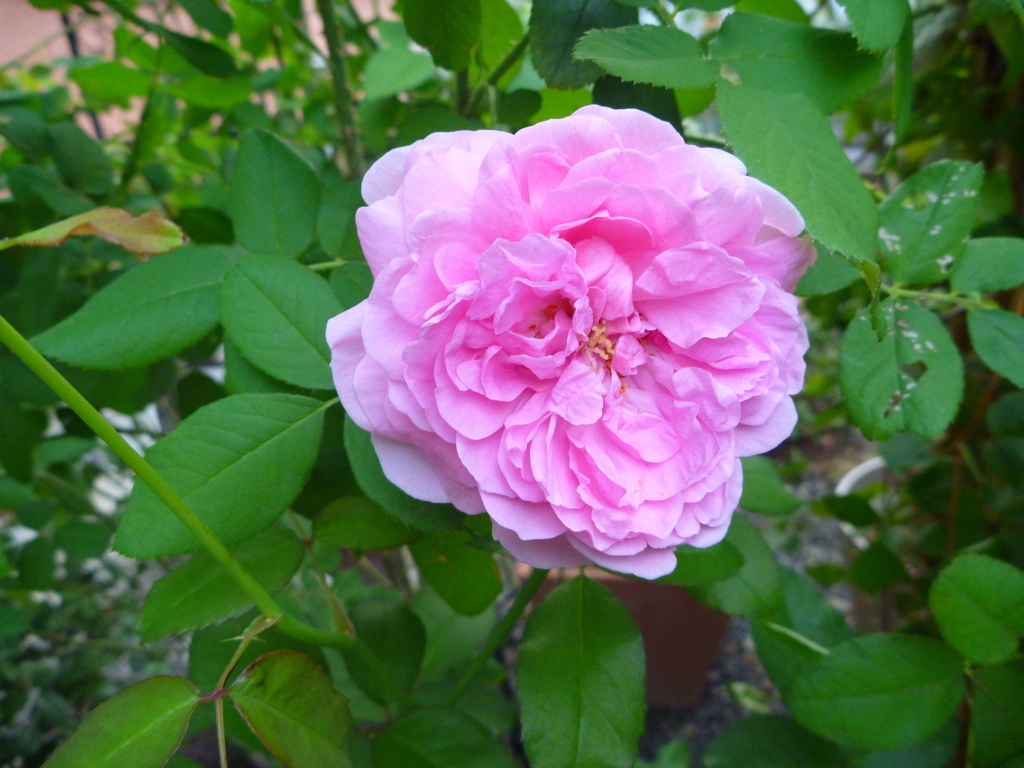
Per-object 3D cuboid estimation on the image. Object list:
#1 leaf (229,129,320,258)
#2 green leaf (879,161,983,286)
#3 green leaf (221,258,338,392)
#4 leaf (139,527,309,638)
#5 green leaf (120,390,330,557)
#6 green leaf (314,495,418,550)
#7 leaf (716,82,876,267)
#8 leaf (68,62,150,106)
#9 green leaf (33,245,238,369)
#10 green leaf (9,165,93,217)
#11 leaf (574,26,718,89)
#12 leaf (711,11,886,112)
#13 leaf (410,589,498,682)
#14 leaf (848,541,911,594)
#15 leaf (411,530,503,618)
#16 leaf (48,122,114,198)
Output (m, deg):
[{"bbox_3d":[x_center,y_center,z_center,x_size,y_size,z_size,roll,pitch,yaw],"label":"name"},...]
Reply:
[{"bbox_3d":[-0.075,-0.059,0.255,0.028,0.007,0.050,-12,66,-4],"label":"leaf"},{"bbox_3d":[0.134,-0.051,0.263,0.026,0.007,0.053,30,72,20],"label":"green leaf"},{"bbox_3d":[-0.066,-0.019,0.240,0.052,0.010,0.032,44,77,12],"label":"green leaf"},{"bbox_3d":[-0.085,0.058,0.244,0.049,0.008,0.026,-27,56,-14],"label":"leaf"},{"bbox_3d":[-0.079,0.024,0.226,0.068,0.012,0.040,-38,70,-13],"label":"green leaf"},{"bbox_3d":[-0.046,0.046,0.267,0.033,0.006,0.023,7,47,-18],"label":"green leaf"},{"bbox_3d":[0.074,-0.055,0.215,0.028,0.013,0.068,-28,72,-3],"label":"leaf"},{"bbox_3d":[-0.206,-0.156,0.425,0.038,0.009,0.026,2,59,-15],"label":"leaf"},{"bbox_3d":[-0.102,-0.023,0.229,0.055,0.010,0.030,-25,58,-14],"label":"green leaf"},{"bbox_3d":[-0.222,-0.092,0.398,0.051,0.009,0.021,25,50,17],"label":"green leaf"},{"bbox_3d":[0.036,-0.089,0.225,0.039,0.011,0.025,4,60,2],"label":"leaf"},{"bbox_3d":[0.075,-0.083,0.215,0.055,0.010,0.032,-6,62,-22],"label":"leaf"},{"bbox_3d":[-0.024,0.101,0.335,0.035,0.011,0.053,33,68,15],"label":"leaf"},{"bbox_3d":[0.204,0.102,0.460,0.035,0.010,0.029,-8,60,-5],"label":"leaf"},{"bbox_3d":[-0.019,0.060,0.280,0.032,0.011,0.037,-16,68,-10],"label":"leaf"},{"bbox_3d":[-0.219,-0.114,0.422,0.026,0.009,0.052,-33,72,-19],"label":"leaf"}]

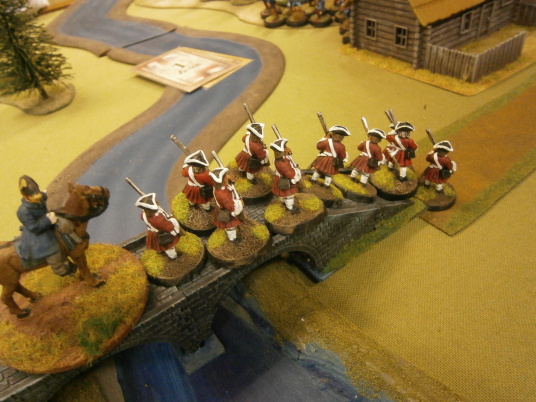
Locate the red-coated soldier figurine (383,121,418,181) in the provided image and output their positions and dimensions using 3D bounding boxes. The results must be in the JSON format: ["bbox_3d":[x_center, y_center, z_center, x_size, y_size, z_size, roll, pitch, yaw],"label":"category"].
[{"bbox_3d":[0.068,-0.028,0.209,0.017,0.032,0.015,21,51,28],"label":"red-coated soldier figurine"}]

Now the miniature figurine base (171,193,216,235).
[{"bbox_3d":[-0.029,0.004,0.178,0.025,0.005,0.025,1,50,-1],"label":"miniature figurine base"}]

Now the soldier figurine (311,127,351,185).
[{"bbox_3d":[0.028,-0.022,0.187,0.017,0.031,0.016,33,31,27],"label":"soldier figurine"}]

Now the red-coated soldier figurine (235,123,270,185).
[{"bbox_3d":[-0.007,-0.021,0.177,0.013,0.032,0.014,34,49,27],"label":"red-coated soldier figurine"}]

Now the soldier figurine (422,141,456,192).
[{"bbox_3d":[0.105,-0.021,0.246,0.015,0.032,0.017,-35,45,-29],"label":"soldier figurine"}]

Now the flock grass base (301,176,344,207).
[{"bbox_3d":[0.024,-0.005,0.191,0.025,0.005,0.025,-9,37,-42],"label":"flock grass base"}]

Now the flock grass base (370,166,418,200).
[{"bbox_3d":[0.068,-0.011,0.216,0.025,0.005,0.025,-6,44,6],"label":"flock grass base"}]

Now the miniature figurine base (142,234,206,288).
[{"bbox_3d":[-0.037,0.022,0.160,0.025,0.005,0.025,-4,43,4],"label":"miniature figurine base"}]

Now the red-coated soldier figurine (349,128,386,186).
[{"bbox_3d":[0.051,-0.023,0.210,0.013,0.032,0.014,31,33,31],"label":"red-coated soldier figurine"}]

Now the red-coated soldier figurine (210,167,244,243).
[{"bbox_3d":[-0.016,0.001,0.153,0.013,0.034,0.012,-16,37,-13],"label":"red-coated soldier figurine"}]

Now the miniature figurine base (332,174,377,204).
[{"bbox_3d":[0.046,-0.007,0.216,0.025,0.005,0.025,-12,38,-38],"label":"miniature figurine base"}]

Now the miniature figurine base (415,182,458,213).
[{"bbox_3d":[0.105,-0.003,0.252,0.025,0.005,0.025,-7,40,6],"label":"miniature figurine base"}]

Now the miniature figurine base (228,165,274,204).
[{"bbox_3d":[-0.009,-0.009,0.189,0.025,0.005,0.025,0,45,0],"label":"miniature figurine base"}]

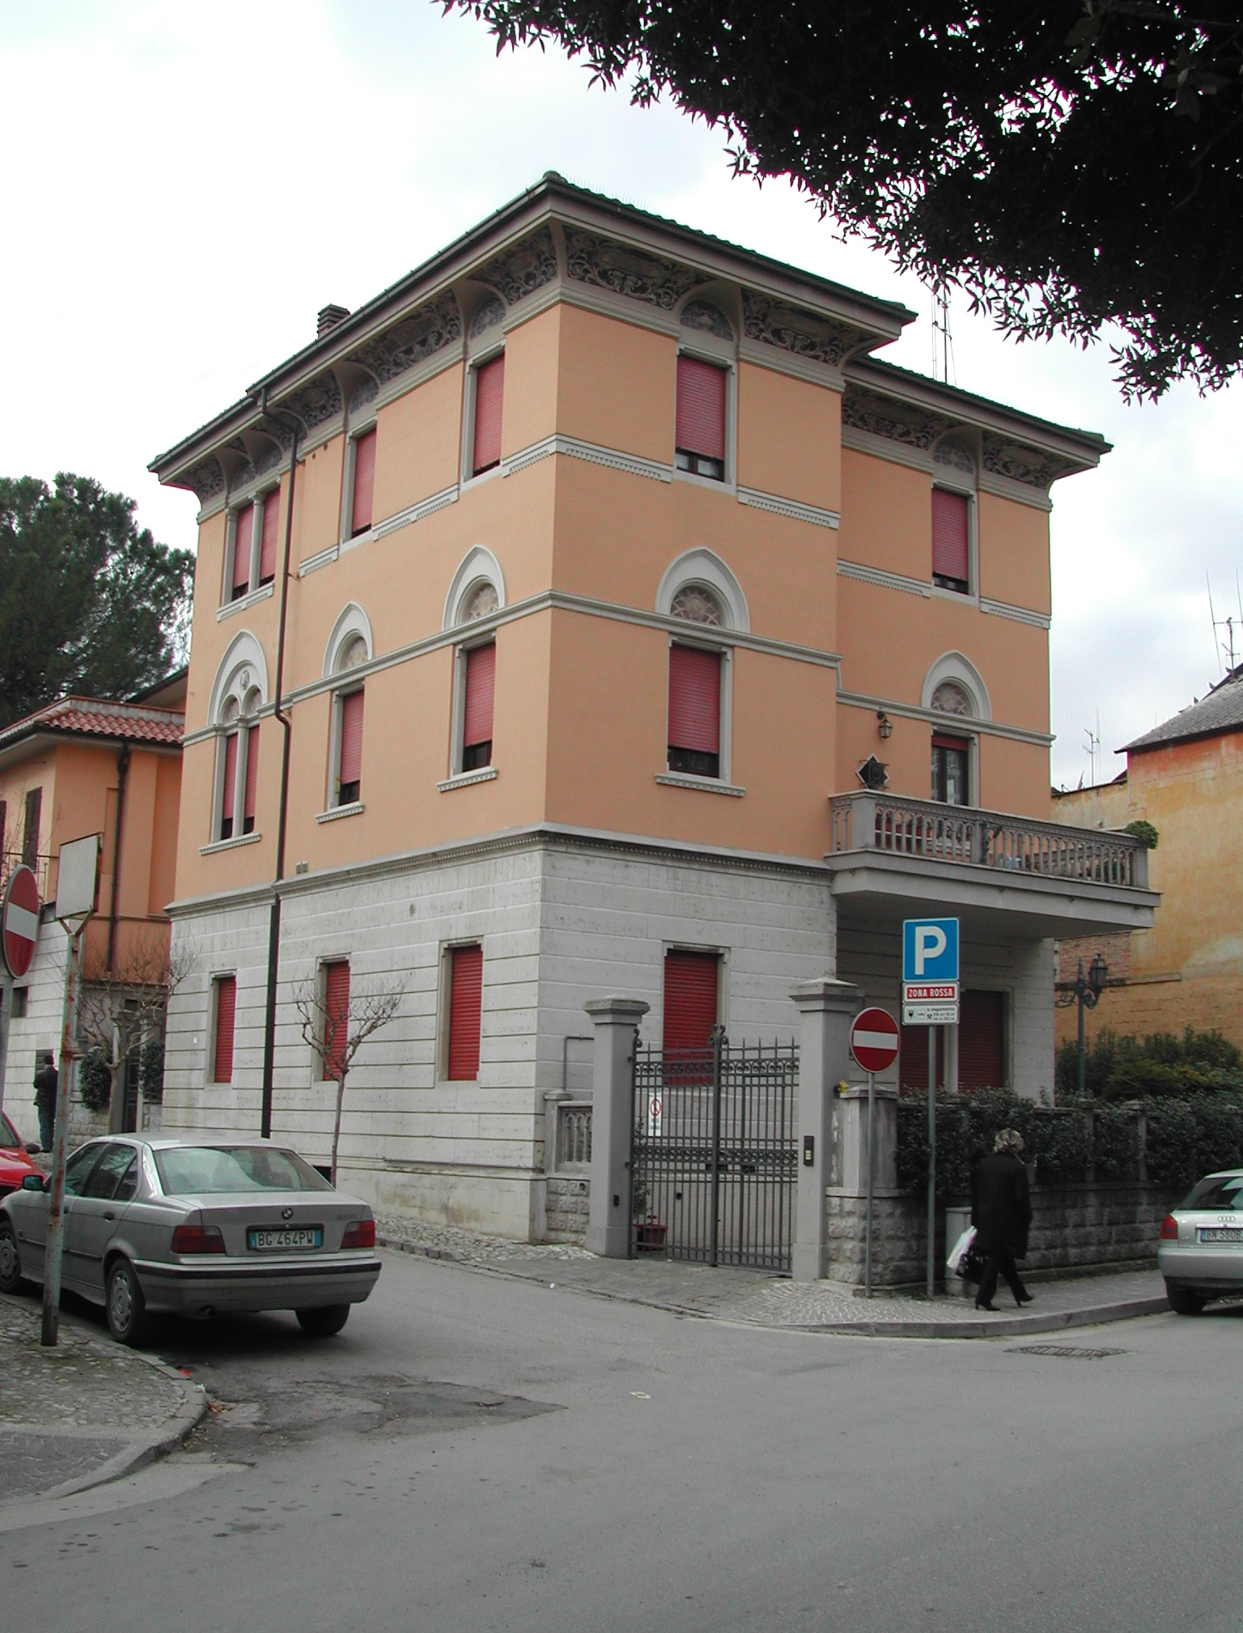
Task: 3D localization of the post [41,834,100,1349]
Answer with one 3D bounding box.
[{"bbox_3d":[-3.844,1.855,12.533,0.100,3.460,0.780,8,-12,-36],"label":"post"}]

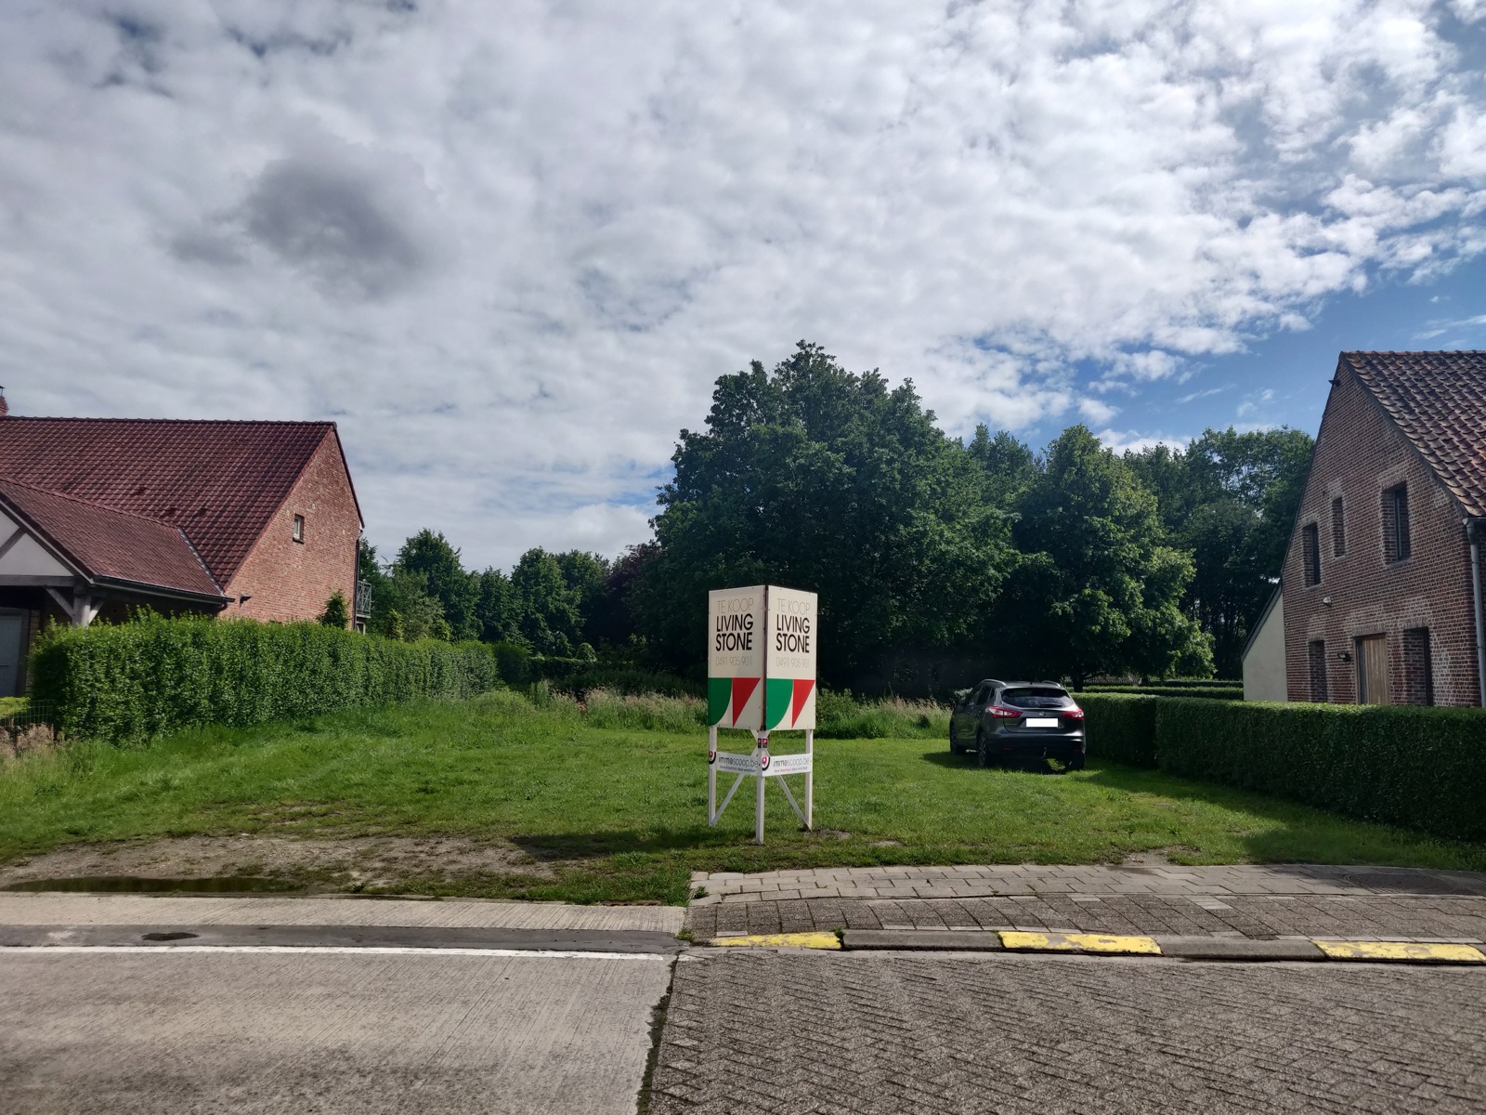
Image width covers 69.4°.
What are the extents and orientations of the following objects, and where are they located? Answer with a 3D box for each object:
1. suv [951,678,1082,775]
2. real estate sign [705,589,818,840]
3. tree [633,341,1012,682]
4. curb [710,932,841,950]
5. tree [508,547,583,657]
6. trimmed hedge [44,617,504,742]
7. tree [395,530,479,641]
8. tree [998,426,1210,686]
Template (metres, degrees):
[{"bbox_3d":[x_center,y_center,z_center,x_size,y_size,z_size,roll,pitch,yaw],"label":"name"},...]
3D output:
[{"bbox_3d":[5.226,3.170,20.783,1.840,1.600,4.380,0,-7,1],"label":"suv"},{"bbox_3d":[0.204,1.576,10.963,1.144,2.525,0.732,1,-7,-1],"label":"real estate sign"},{"bbox_3d":[2.863,-0.987,38.362,13.173,13.913,13.173,1,-7,0],"label":"tree"},{"bbox_3d":[0.209,2.465,6.945,0.845,0.085,0.180,0,-7,5],"label":"curb"},{"bbox_3d":[-10.569,3.749,57.938,3.997,8.500,3.997,1,-7,0],"label":"tree"},{"bbox_3d":[-9.027,2.921,24.316,0.950,2.150,19.059,0,-7,4],"label":"trimmed hedge"},{"bbox_3d":[-15.742,3.088,54.988,4.198,9.054,4.198,1,-7,0],"label":"tree"},{"bbox_3d":[12.549,0.629,37.181,7.139,10.607,7.139,1,-7,0],"label":"tree"}]

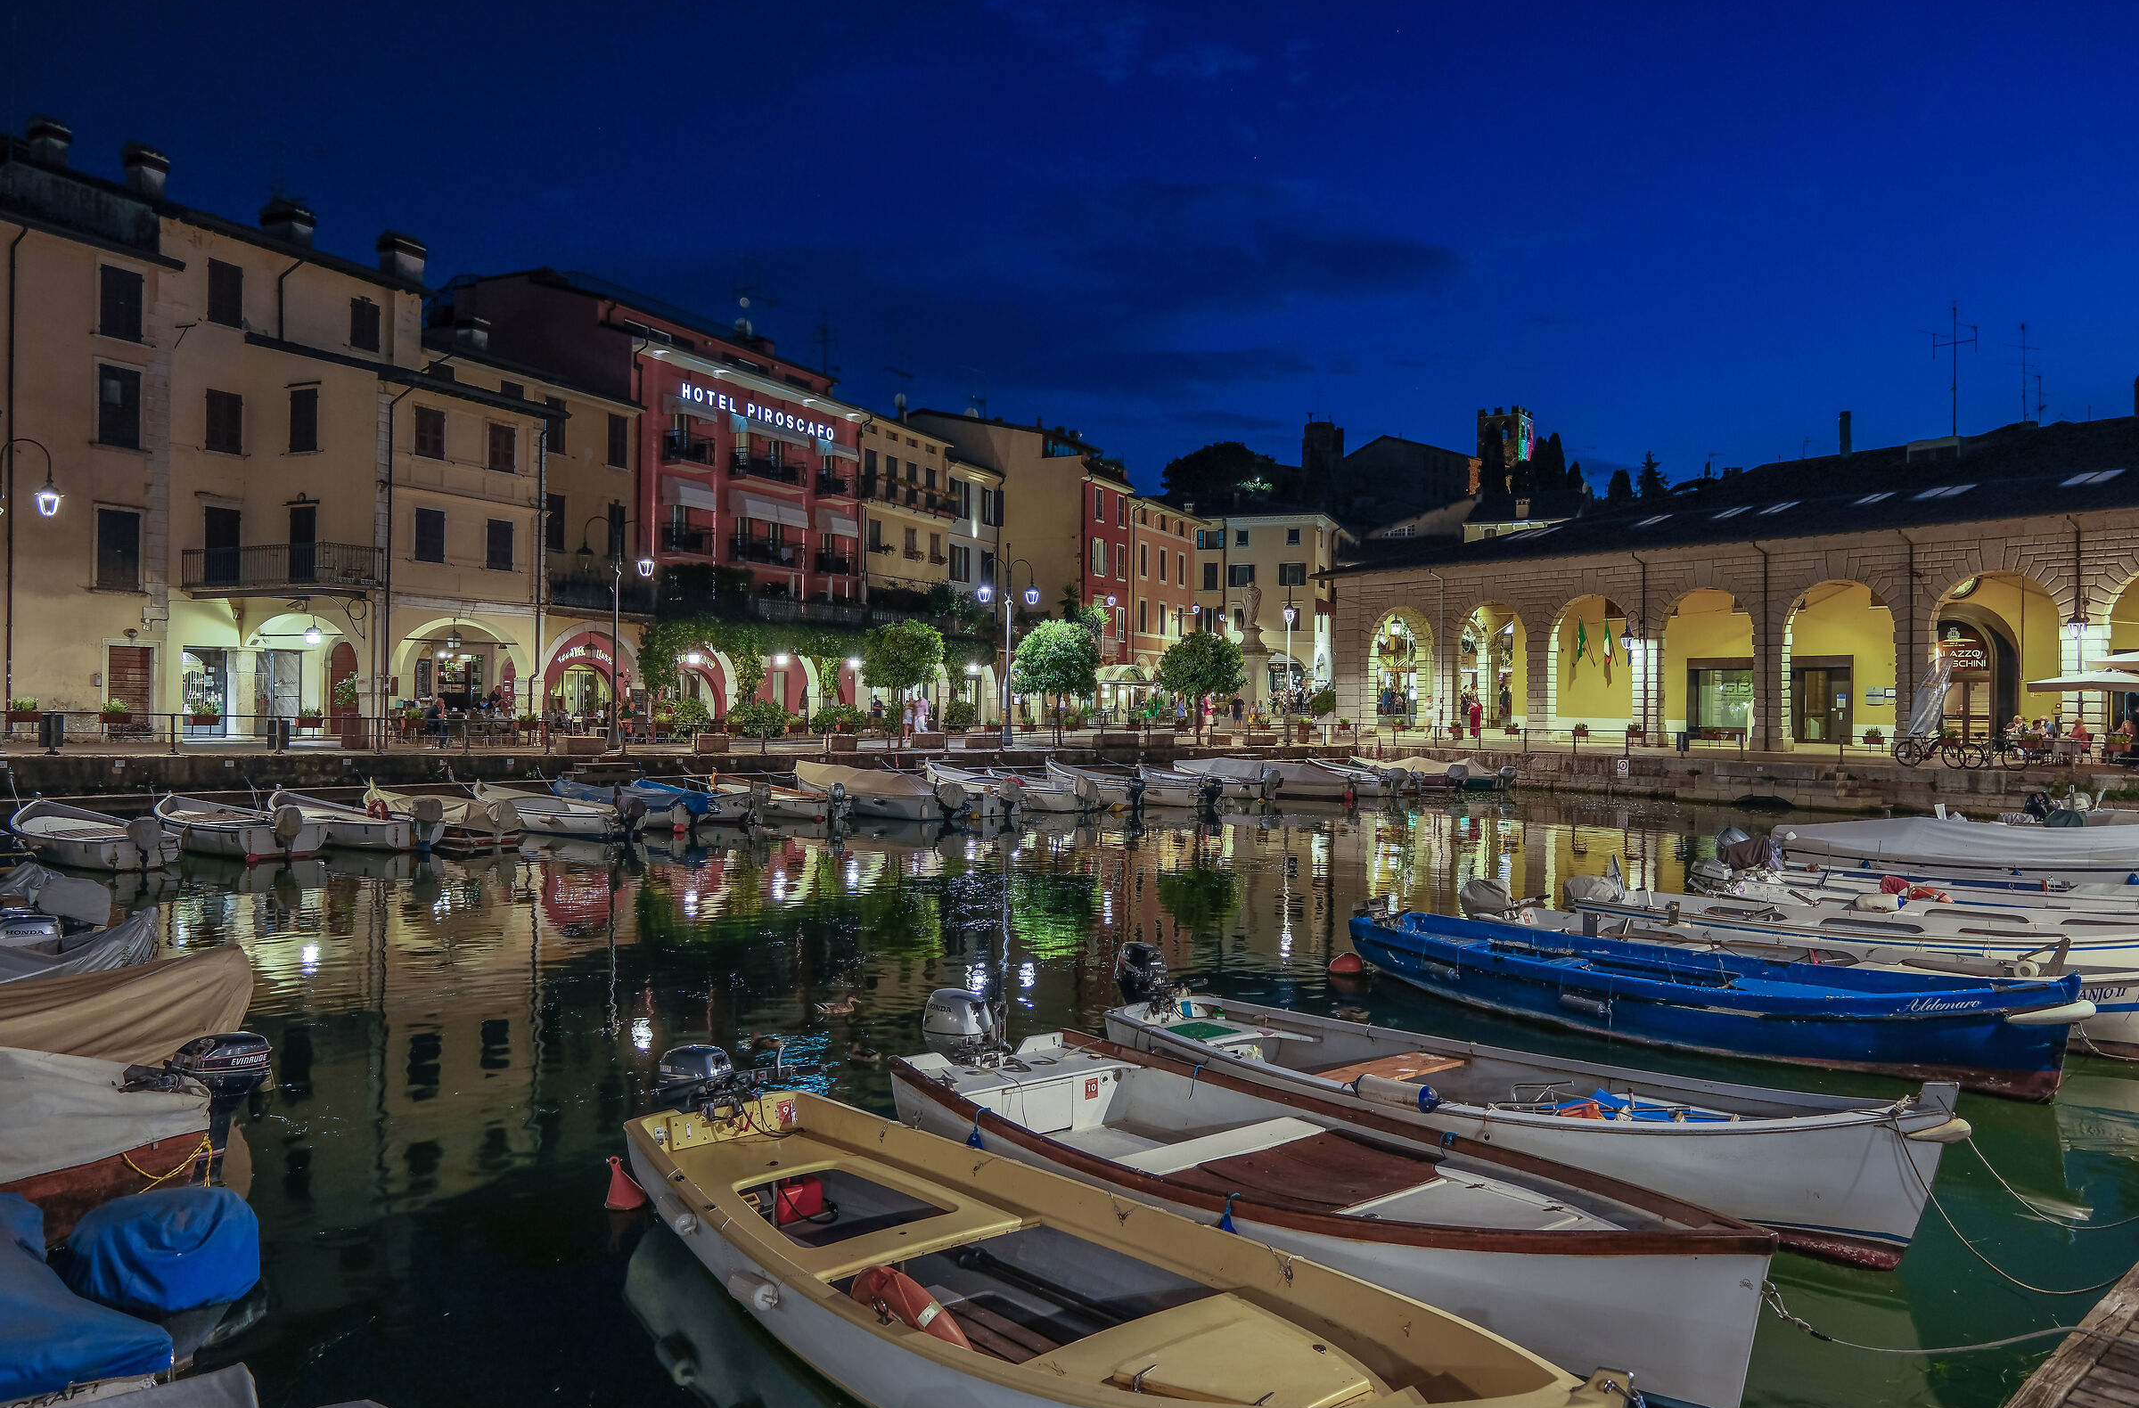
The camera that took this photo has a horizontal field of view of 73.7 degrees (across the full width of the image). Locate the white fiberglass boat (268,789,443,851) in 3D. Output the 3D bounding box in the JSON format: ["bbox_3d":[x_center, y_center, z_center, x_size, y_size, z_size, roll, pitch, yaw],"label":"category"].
[{"bbox_3d":[-13.161,2.086,26.044,4.900,1.000,1.650,0,0,33],"label":"white fiberglass boat"}]

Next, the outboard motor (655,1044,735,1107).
[{"bbox_3d":[-2.310,2.620,8.780,0.520,1.000,0.340,0,0,28],"label":"outboard motor"}]

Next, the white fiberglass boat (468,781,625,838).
[{"bbox_3d":[-11.000,2.235,30.329,5.491,1.023,1.700,1,0,36],"label":"white fiberglass boat"}]

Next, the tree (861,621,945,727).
[{"bbox_3d":[-5.246,-0.577,44.500,2.550,4.050,2.550,1,0,0],"label":"tree"}]

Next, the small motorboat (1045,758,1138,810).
[{"bbox_3d":[0.564,2.242,38.957,1.700,1.100,4.800,1,0,-31],"label":"small motorboat"}]

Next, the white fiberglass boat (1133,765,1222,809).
[{"bbox_3d":[3.550,2.707,46.000,1.700,1.150,5.100,1,0,-25],"label":"white fiberglass boat"}]

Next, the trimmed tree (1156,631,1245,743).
[{"bbox_3d":[5.198,-0.696,56.500,3.400,4.400,3.400,1,0,0],"label":"trimmed tree"}]

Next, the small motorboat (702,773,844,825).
[{"bbox_3d":[-7.013,2.248,34.473,5.417,1.086,1.700,1,0,42],"label":"small motorboat"}]

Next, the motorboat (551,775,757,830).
[{"bbox_3d":[-11.200,2.544,37.000,6.400,1.200,1.900,0,0,40],"label":"motorboat"}]

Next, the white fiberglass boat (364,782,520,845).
[{"bbox_3d":[-12.868,2.183,28.491,5.417,1.085,1.700,1,0,43],"label":"white fiberglass boat"}]

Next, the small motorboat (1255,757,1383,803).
[{"bbox_3d":[7.516,2.410,44.286,1.700,1.078,5.187,1,0,-31],"label":"small motorboat"}]

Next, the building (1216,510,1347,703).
[{"bbox_3d":[14.400,-5.853,98.000,7.400,13.600,10.000,0,0,19],"label":"building"}]

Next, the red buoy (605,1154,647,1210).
[{"bbox_3d":[-2.660,2.896,8.600,0.240,0.360,0.240,-9,-1,0],"label":"red buoy"}]

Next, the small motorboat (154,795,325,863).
[{"bbox_3d":[-14.562,2.096,24.678,5.200,1.000,1.700,0,0,40],"label":"small motorboat"}]

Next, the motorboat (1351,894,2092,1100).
[{"bbox_3d":[5.800,2.699,13.950,1.750,1.150,7.100,1,0,-36],"label":"motorboat"}]

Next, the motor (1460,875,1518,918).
[{"bbox_3d":[5.300,2.669,18.000,0.400,1.000,0.680,1,0,-43],"label":"motor"}]

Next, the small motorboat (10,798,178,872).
[{"bbox_3d":[-16.495,2.162,24.018,5.370,1.044,1.700,1,0,39],"label":"small motorboat"}]

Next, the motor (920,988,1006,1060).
[{"bbox_3d":[-0.724,2.394,9.117,0.400,1.100,0.620,1,0,-43],"label":"motor"}]

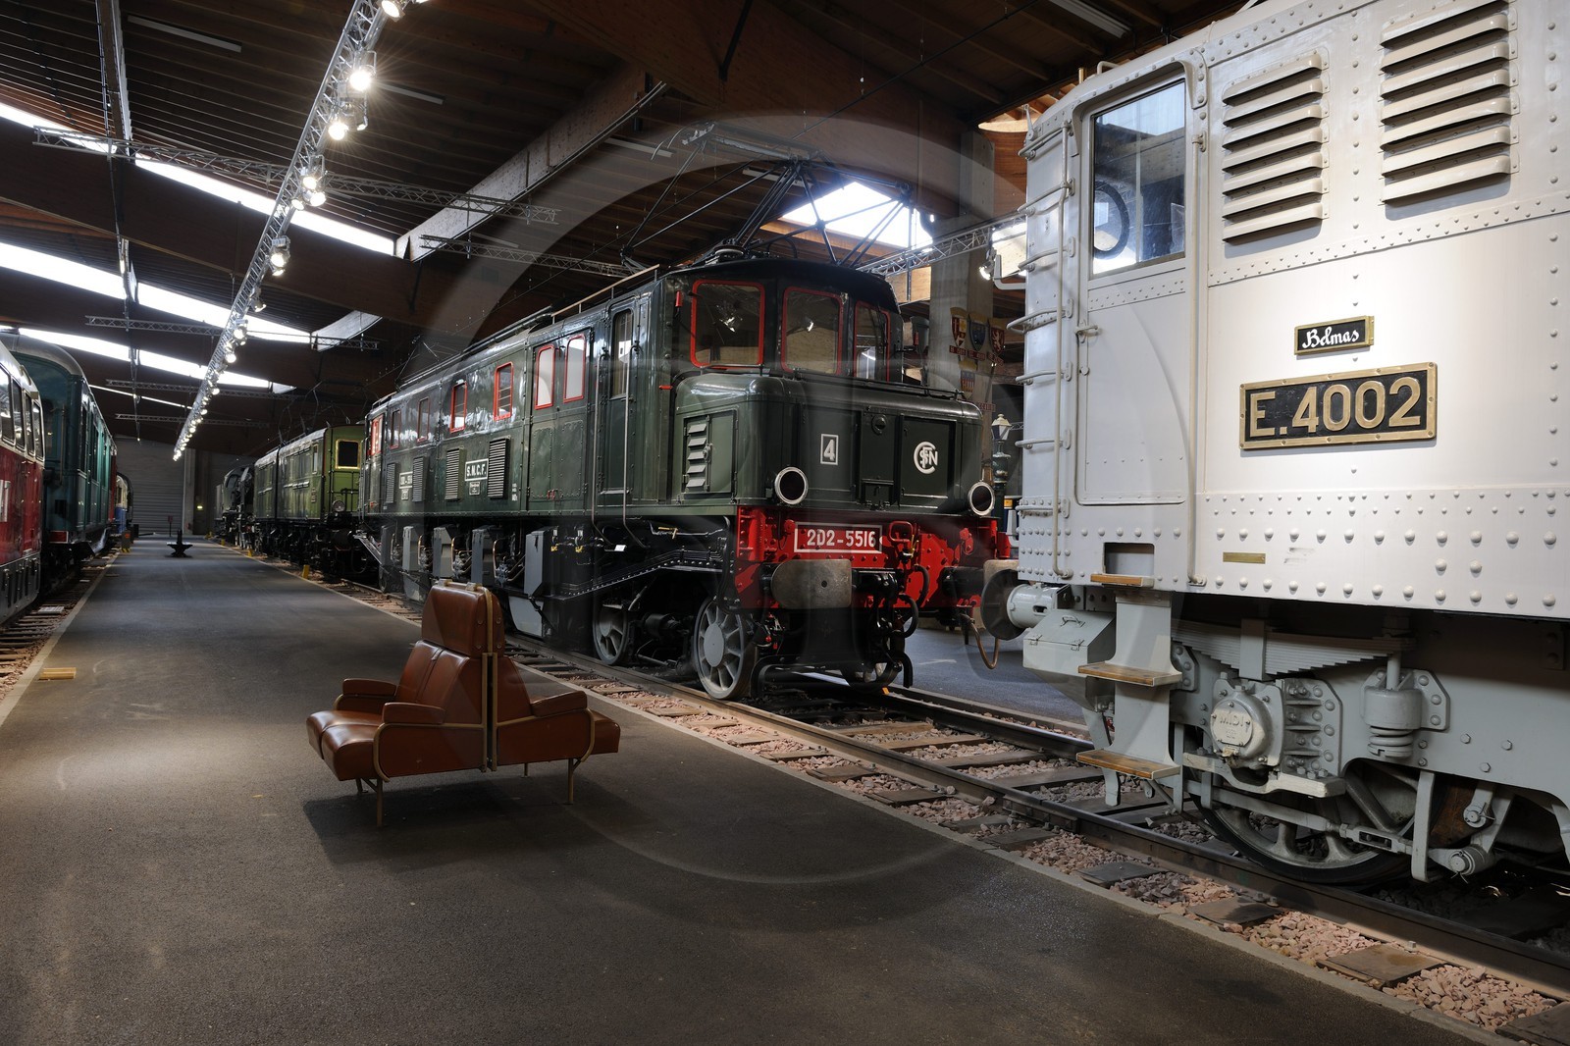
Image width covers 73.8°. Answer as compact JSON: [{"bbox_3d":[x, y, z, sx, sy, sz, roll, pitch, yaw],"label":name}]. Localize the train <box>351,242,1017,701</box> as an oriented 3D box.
[{"bbox_3d":[-3.583,-0.482,15.421,2.950,3.950,17.780,2,-1,-32],"label":"train"}]

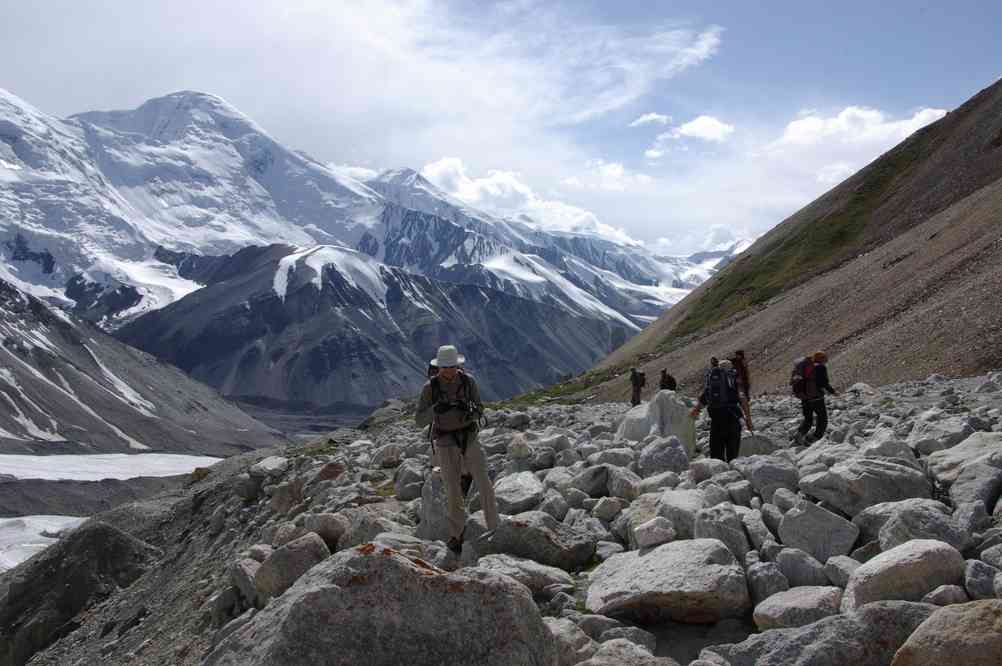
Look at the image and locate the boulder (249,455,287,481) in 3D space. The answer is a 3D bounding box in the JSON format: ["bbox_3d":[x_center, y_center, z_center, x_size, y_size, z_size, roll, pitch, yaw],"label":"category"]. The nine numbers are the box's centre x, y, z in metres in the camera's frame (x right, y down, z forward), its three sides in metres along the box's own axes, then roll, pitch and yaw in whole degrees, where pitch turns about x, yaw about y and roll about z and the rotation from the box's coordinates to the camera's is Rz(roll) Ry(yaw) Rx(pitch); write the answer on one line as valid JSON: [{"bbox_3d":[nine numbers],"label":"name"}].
[{"bbox_3d":[-3.419,2.000,13.500,0.558,0.352,0.418,0,-1,0],"label":"boulder"}]

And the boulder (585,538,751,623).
[{"bbox_3d":[1.182,1.755,6.550,1.159,0.508,0.835,0,-1,0],"label":"boulder"}]

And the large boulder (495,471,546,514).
[{"bbox_3d":[0.222,1.912,11.000,0.630,0.530,0.620,0,-1,0],"label":"large boulder"}]

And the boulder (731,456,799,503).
[{"bbox_3d":[3.217,1.809,11.200,0.785,0.584,0.628,0,-1,0],"label":"boulder"}]

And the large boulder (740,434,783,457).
[{"bbox_3d":[4.592,2.016,16.300,0.900,0.450,0.750,0,-1,0],"label":"large boulder"}]

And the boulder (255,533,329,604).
[{"bbox_3d":[-1.673,1.907,7.400,0.620,0.560,0.580,0,-1,0],"label":"boulder"}]

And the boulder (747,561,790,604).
[{"bbox_3d":[1.966,1.863,6.750,0.296,0.359,0.281,0,-1,0],"label":"boulder"}]

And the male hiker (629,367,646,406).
[{"bbox_3d":[6.294,2.495,42.000,0.620,1.750,0.550,0,-1,16],"label":"male hiker"}]

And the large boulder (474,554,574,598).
[{"bbox_3d":[0.168,1.907,7.200,0.812,0.286,0.528,0,-1,0],"label":"large boulder"}]

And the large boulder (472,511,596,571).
[{"bbox_3d":[0.294,1.886,8.300,1.120,0.550,0.800,0,-1,0],"label":"large boulder"}]

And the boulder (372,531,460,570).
[{"bbox_3d":[-0.745,1.898,7.900,0.760,0.380,0.600,0,-1,0],"label":"boulder"}]

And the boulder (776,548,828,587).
[{"bbox_3d":[2.399,1.866,7.300,0.450,0.340,0.420,0,-1,0],"label":"boulder"}]

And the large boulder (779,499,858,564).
[{"bbox_3d":[2.872,1.814,8.300,0.740,0.600,0.580,0,-1,0],"label":"large boulder"}]

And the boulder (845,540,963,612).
[{"bbox_3d":[2.905,1.764,6.650,0.850,0.496,0.595,0,-1,-20],"label":"boulder"}]

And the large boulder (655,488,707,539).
[{"bbox_3d":[1.777,1.797,9.100,0.529,0.490,0.476,0,-1,0],"label":"large boulder"}]

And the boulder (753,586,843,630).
[{"bbox_3d":[1.950,1.826,6.050,0.550,0.264,0.413,0,-1,0],"label":"boulder"}]

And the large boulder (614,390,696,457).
[{"bbox_3d":[2.501,1.511,14.800,1.252,1.160,0.939,0,-1,0],"label":"large boulder"}]

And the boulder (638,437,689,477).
[{"bbox_3d":[2.289,1.741,12.900,0.692,0.560,0.554,0,-1,0],"label":"boulder"}]

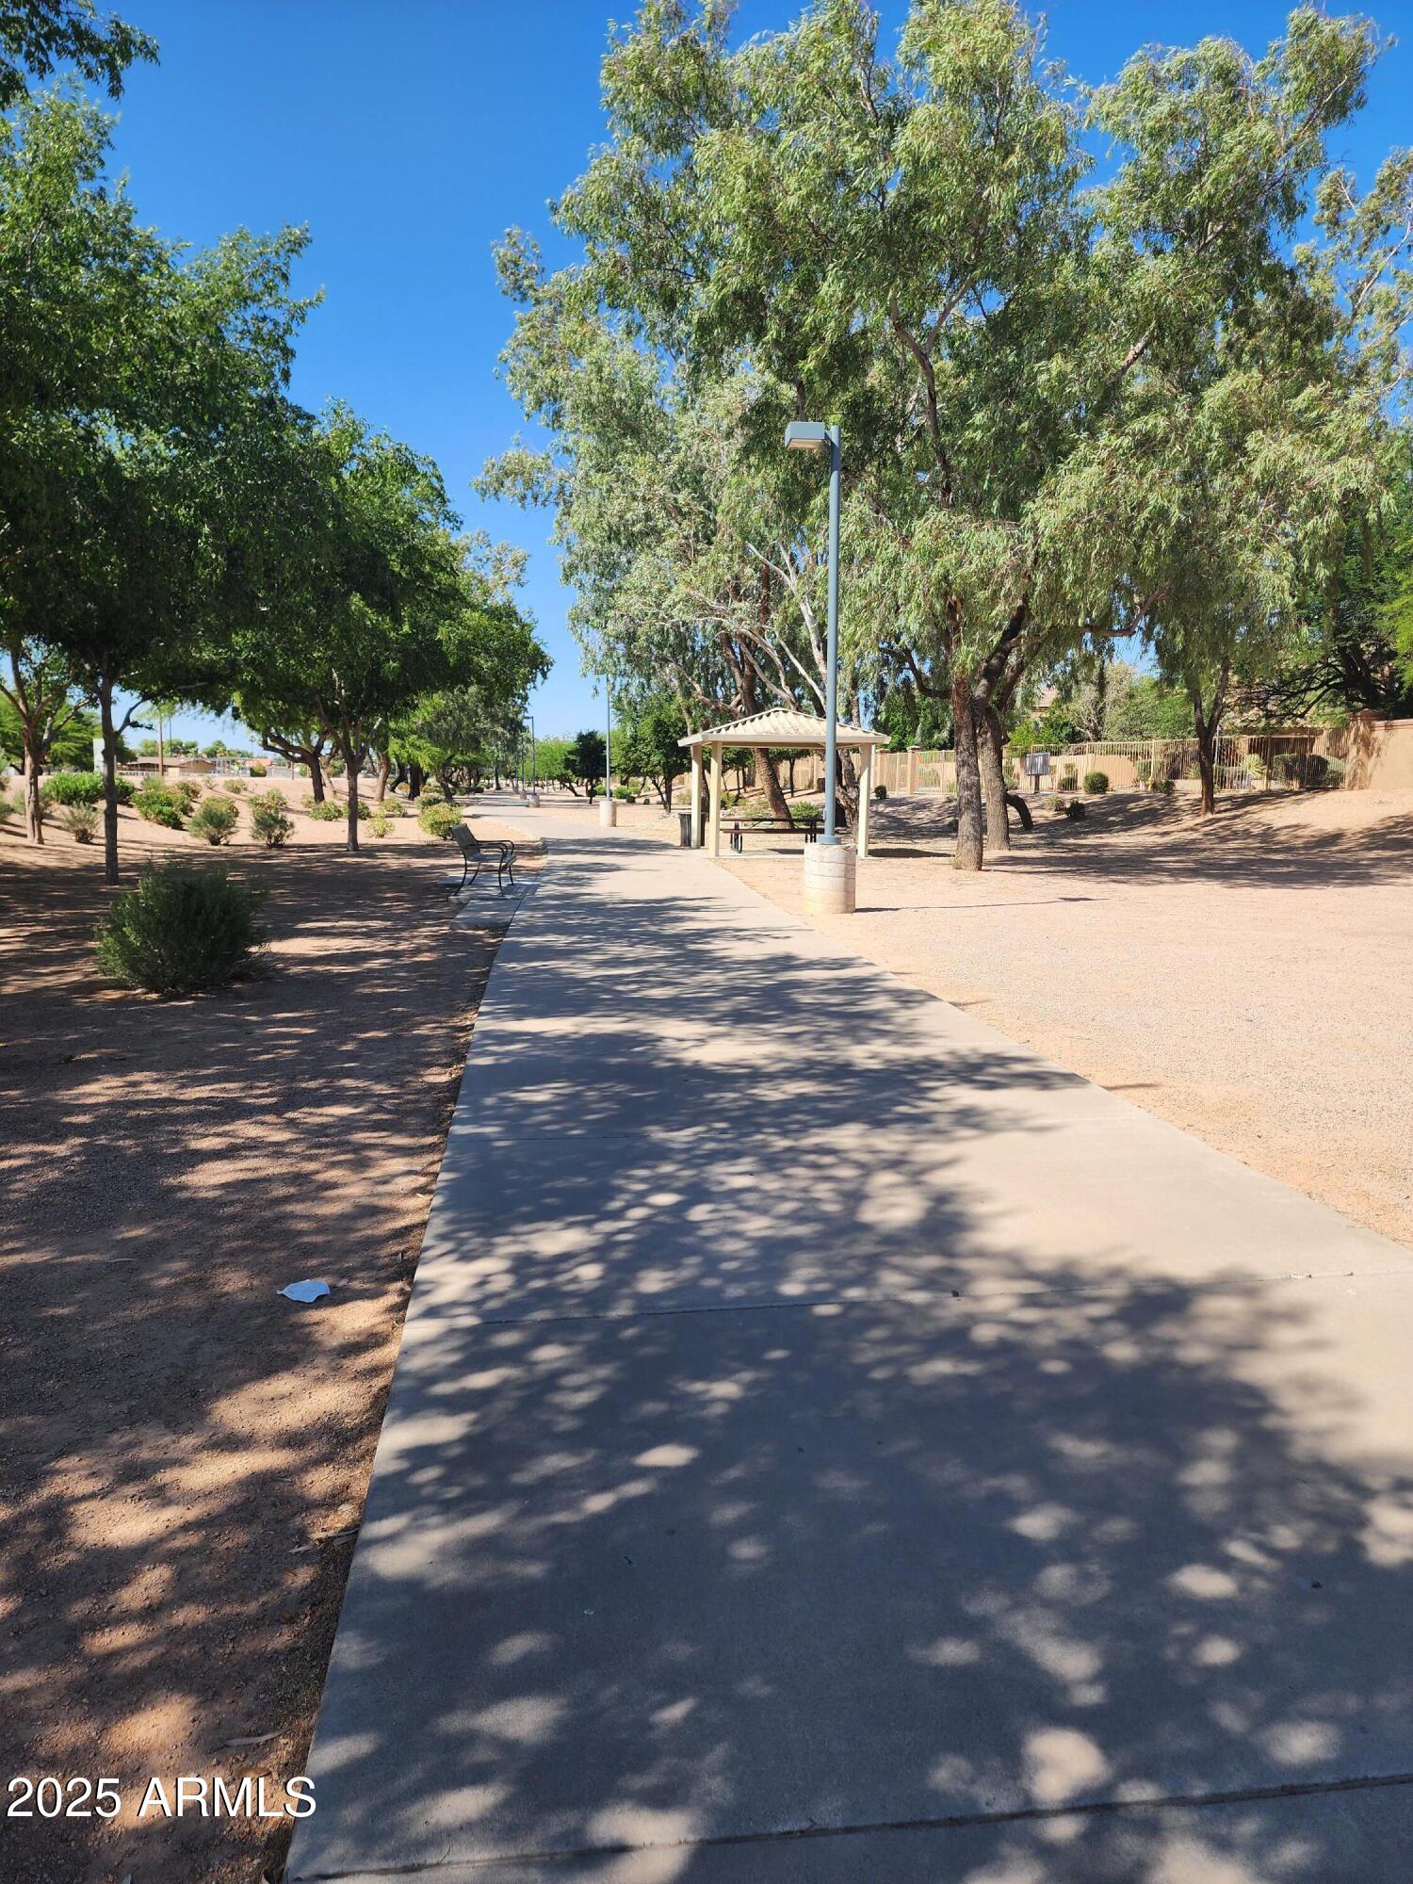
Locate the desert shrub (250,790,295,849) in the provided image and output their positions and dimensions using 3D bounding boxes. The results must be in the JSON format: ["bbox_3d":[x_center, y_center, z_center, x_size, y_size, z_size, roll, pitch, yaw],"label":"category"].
[{"bbox_3d":[-10.010,-2.815,28.776,1.024,1.297,1.024,-3,8,-19],"label":"desert shrub"}]

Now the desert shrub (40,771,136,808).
[{"bbox_3d":[-17.948,-4.408,36.234,2.524,1.057,2.019,-4,8,-26],"label":"desert shrub"}]

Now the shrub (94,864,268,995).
[{"bbox_3d":[-3.982,-0.102,9.413,1.193,0.958,1.193,-3,8,-23],"label":"shrub"}]

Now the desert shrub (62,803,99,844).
[{"bbox_3d":[-14.730,-2.789,29.384,0.789,0.912,0.789,-4,8,-26],"label":"desert shrub"}]

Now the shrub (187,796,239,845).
[{"bbox_3d":[-11.600,-2.831,29.378,1.172,1.135,1.172,-3,8,-21],"label":"shrub"}]

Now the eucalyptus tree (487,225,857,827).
[{"bbox_3d":[-0.948,-11.513,35.831,10.869,15.777,10.200,0,7,0],"label":"eucalyptus tree"}]

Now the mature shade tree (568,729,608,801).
[{"bbox_3d":[-7.291,-10.662,76.263,2.439,4.529,2.439,-1,7,-5],"label":"mature shade tree"}]

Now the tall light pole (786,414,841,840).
[{"bbox_3d":[1.198,-3.451,14.171,0.614,4.696,0.360,-1,7,-5],"label":"tall light pole"}]

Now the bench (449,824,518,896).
[{"bbox_3d":[-3.079,-1.152,17.331,0.680,0.880,1.600,-1,7,-5],"label":"bench"}]

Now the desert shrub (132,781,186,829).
[{"bbox_3d":[-14.386,-3.567,32.813,1.376,1.228,1.376,-3,8,-23],"label":"desert shrub"}]

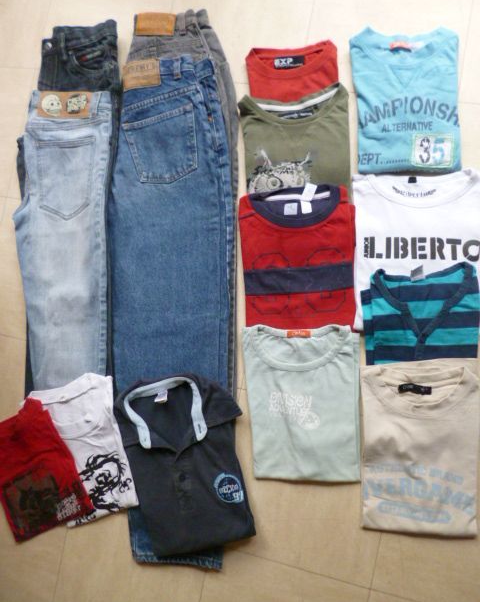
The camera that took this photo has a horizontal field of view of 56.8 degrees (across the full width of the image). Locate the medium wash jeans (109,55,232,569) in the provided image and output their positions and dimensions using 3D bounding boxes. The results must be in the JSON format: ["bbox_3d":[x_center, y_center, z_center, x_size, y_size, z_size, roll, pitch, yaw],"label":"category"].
[{"bbox_3d":[-0.136,-0.002,0.880,0.258,0.040,1.004,-3,85,11],"label":"medium wash jeans"}]

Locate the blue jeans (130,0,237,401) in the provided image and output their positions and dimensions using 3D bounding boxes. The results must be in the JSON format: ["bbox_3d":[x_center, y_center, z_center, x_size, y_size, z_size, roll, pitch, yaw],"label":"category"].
[{"bbox_3d":[-0.119,-0.122,0.906,0.252,0.040,1.002,-2,85,11],"label":"blue jeans"}]

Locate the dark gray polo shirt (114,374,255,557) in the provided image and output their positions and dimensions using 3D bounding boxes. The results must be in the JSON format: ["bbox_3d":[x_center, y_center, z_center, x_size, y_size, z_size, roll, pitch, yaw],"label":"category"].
[{"bbox_3d":[-0.094,0.293,0.827,0.235,0.035,0.320,-16,83,10],"label":"dark gray polo shirt"}]

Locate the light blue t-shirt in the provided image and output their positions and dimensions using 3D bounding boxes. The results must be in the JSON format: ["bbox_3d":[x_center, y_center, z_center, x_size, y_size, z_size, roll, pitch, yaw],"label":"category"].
[{"bbox_3d":[0.314,-0.386,0.847,0.196,0.030,0.296,-1,86,11],"label":"light blue t-shirt"}]

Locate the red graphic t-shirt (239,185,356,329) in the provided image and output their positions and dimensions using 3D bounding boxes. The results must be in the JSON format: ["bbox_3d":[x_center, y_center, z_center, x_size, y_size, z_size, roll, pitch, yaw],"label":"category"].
[{"bbox_3d":[0.113,-0.071,0.852,0.220,0.030,0.292,-2,85,11],"label":"red graphic t-shirt"}]

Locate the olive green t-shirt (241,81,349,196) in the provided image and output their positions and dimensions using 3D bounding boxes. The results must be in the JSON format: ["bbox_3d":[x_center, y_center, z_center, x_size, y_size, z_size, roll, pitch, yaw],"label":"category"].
[{"bbox_3d":[0.111,-0.278,0.868,0.218,0.030,0.270,-3,85,11],"label":"olive green t-shirt"}]

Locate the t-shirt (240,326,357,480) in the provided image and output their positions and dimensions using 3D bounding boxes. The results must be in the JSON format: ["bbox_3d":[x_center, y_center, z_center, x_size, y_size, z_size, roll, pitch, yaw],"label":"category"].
[{"bbox_3d":[0.118,0.186,0.832,0.215,0.030,0.287,-3,85,11],"label":"t-shirt"}]

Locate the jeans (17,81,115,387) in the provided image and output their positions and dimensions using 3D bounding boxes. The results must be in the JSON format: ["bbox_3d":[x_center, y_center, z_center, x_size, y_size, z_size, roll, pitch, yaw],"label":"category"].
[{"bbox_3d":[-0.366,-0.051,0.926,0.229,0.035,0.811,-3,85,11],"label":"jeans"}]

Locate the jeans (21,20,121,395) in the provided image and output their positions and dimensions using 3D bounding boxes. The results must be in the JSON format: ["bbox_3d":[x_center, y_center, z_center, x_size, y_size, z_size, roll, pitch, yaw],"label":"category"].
[{"bbox_3d":[-0.368,-0.115,0.954,0.236,0.040,1.002,-1,86,11],"label":"jeans"}]

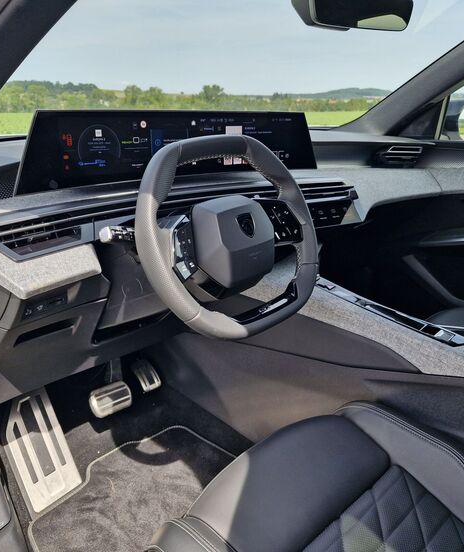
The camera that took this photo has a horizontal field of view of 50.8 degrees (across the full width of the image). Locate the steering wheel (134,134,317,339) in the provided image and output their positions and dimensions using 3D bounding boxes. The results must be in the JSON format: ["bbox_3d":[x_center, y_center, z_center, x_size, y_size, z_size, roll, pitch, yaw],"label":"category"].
[{"bbox_3d":[0.005,-0.067,0.781,0.347,0.325,0.090,-16,0,-39],"label":"steering wheel"}]

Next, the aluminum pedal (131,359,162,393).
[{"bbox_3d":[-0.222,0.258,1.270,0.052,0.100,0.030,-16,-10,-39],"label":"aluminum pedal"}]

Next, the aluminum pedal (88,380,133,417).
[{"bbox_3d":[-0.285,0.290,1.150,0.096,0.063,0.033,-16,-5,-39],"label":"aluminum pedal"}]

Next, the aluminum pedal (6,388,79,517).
[{"bbox_3d":[-0.397,0.358,1.040,0.110,0.235,0.030,-8,-19,-37],"label":"aluminum pedal"}]

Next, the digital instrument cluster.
[{"bbox_3d":[-0.068,-0.245,0.905,0.635,0.128,0.060,-16,17,-37],"label":"digital instrument cluster"}]

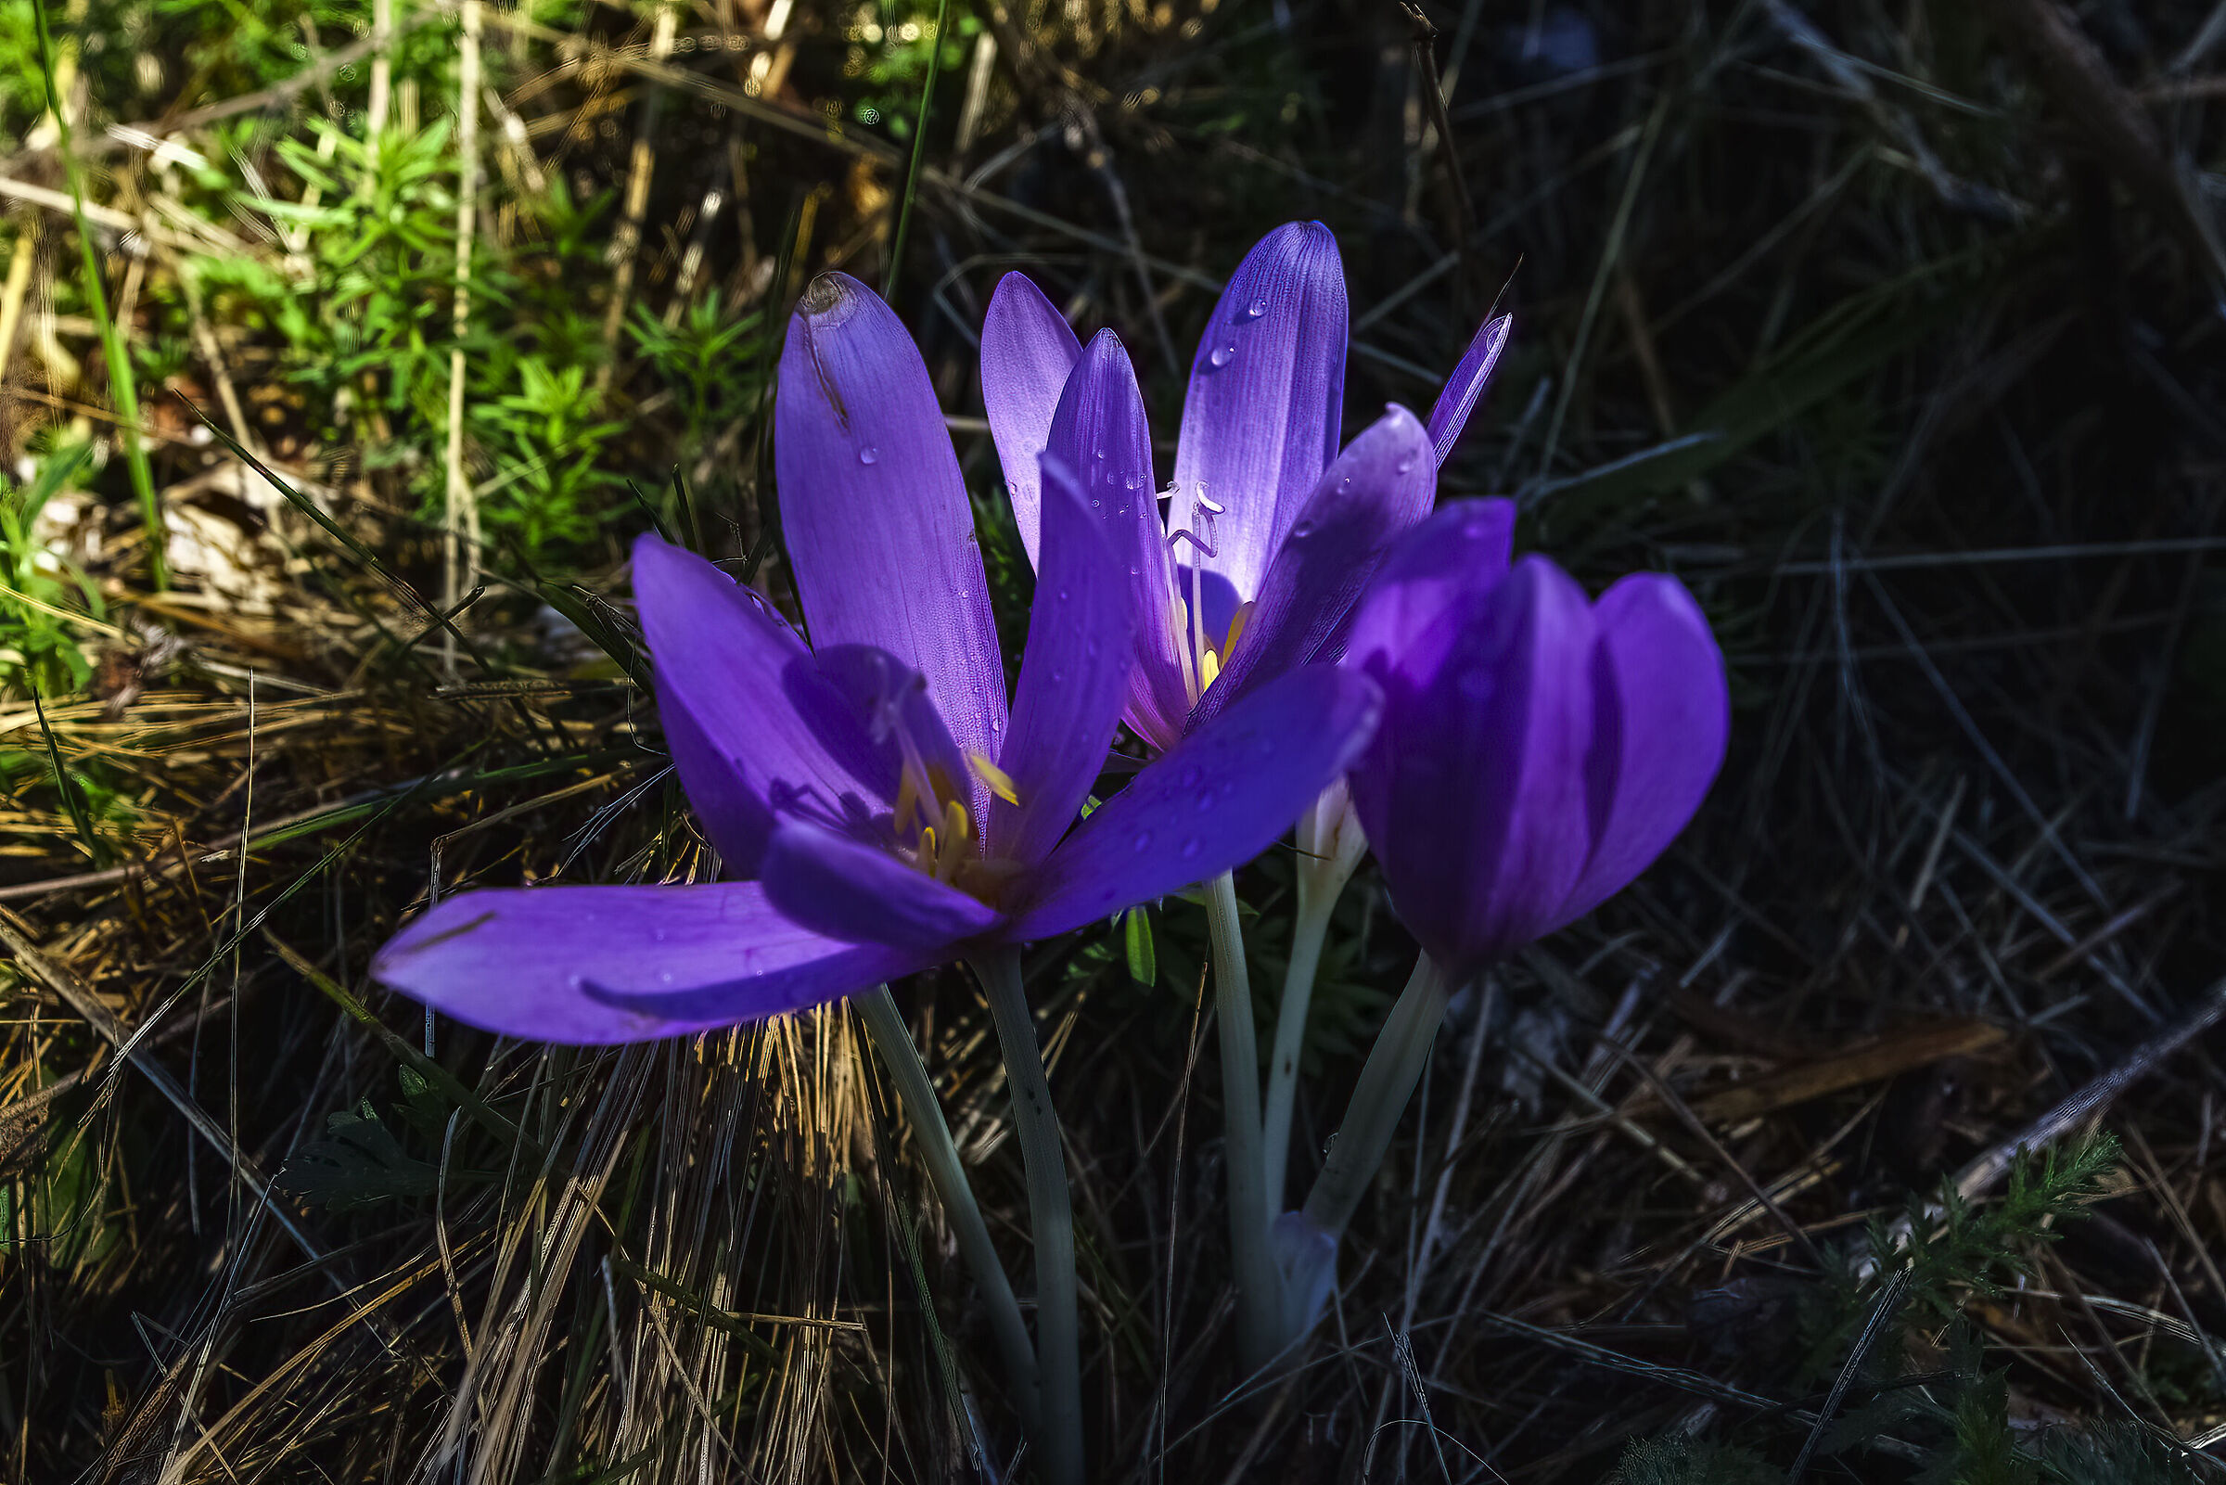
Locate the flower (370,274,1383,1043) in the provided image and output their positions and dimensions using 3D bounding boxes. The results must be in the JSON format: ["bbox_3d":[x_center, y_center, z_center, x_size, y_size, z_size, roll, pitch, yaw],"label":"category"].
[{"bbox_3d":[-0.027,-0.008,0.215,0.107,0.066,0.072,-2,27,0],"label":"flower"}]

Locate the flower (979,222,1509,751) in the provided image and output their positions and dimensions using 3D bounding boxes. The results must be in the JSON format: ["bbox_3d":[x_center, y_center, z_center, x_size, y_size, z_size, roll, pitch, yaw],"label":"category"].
[{"bbox_3d":[0.017,-0.031,0.243,0.066,0.062,0.055,0,27,0],"label":"flower"}]

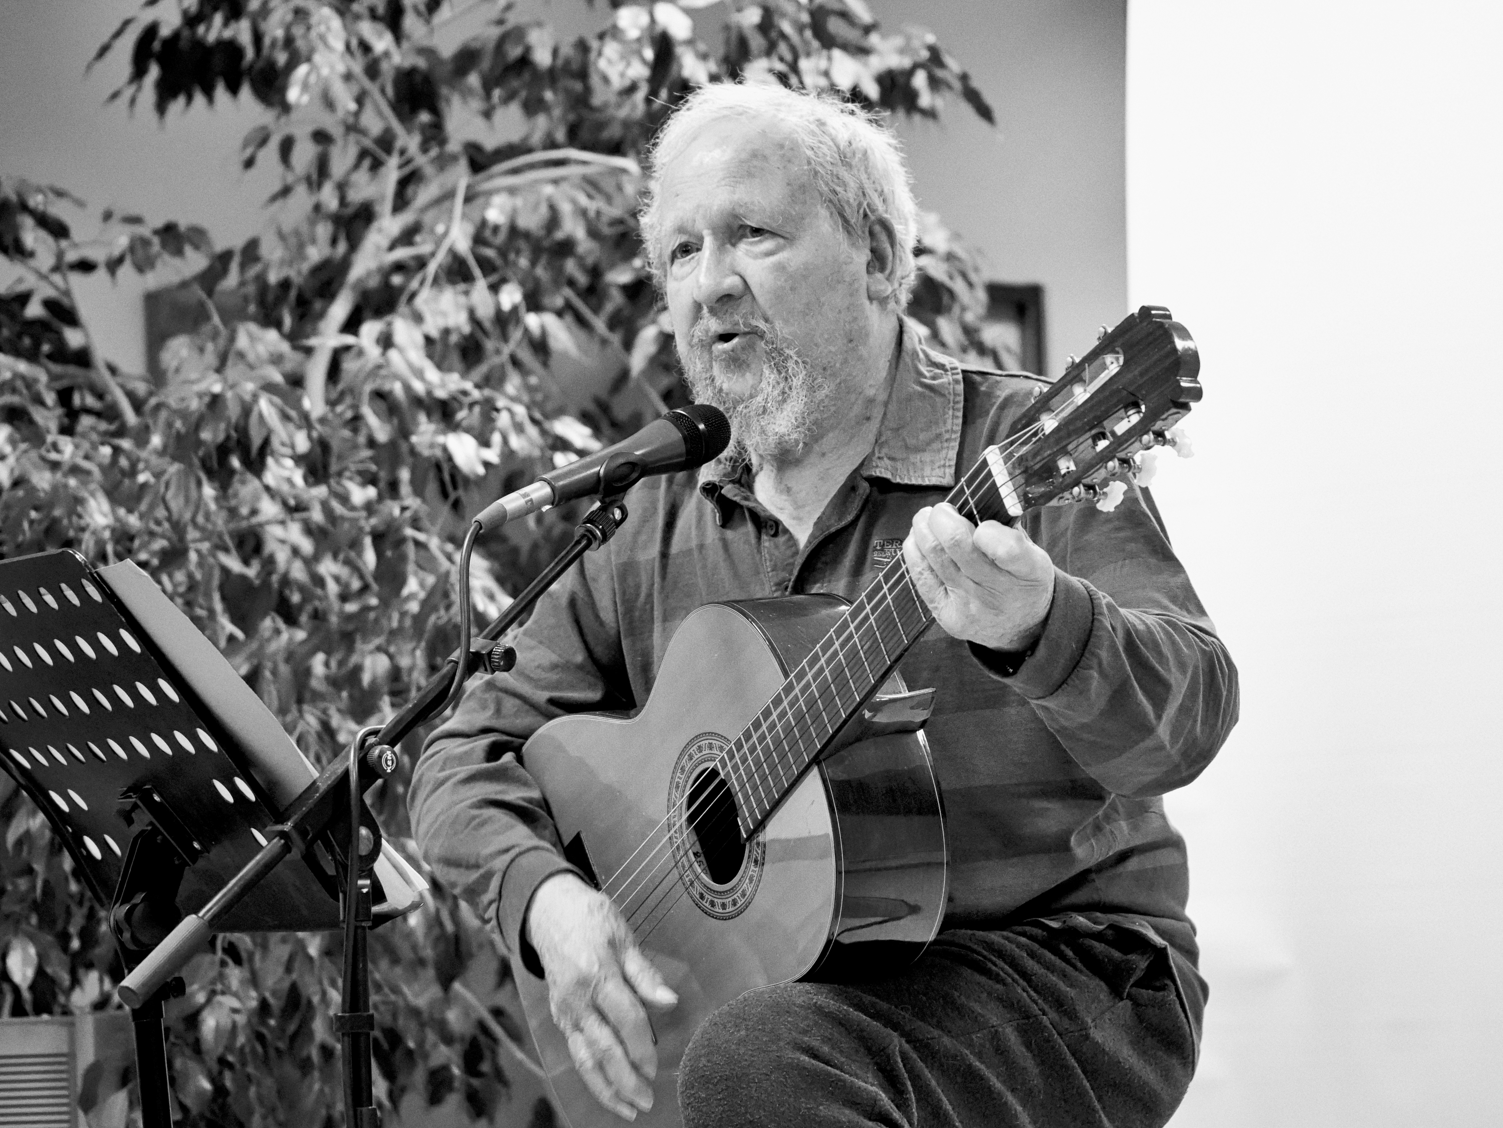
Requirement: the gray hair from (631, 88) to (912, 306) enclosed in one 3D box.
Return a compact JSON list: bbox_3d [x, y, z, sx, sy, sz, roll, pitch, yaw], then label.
[{"bbox_3d":[0.020,-0.282,4.500,0.195,0.180,0.210,-5,-6,33],"label":"gray hair"}]

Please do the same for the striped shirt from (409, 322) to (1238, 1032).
[{"bbox_3d":[0.075,0.090,4.500,0.640,0.570,0.500,0,-1,34],"label":"striped shirt"}]

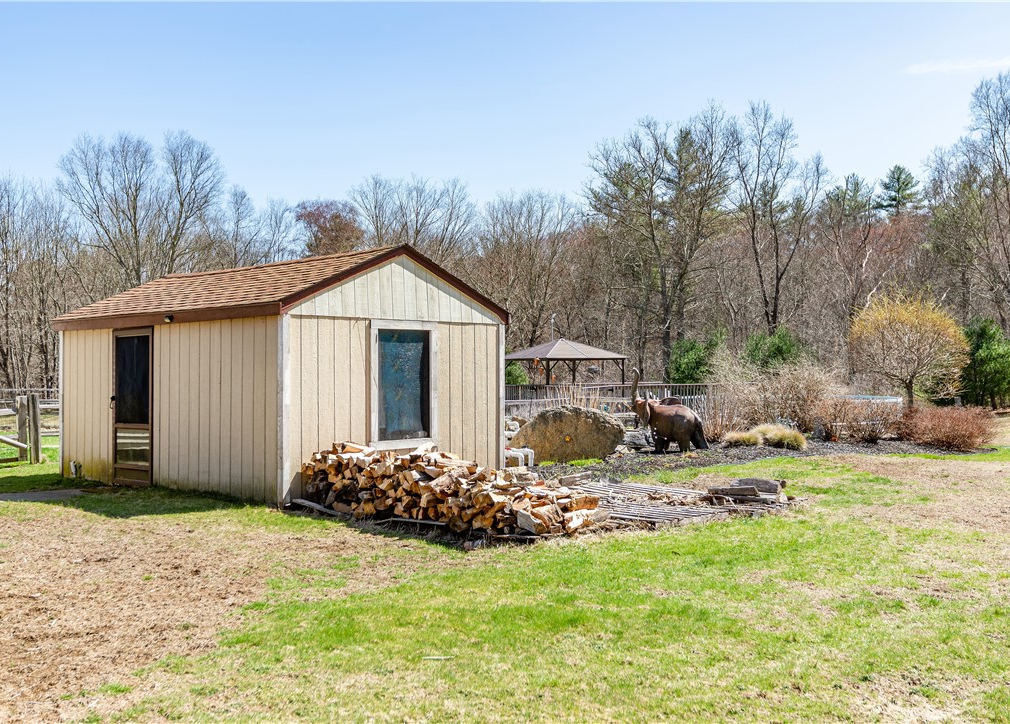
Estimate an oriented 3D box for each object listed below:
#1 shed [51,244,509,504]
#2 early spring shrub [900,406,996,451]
[{"bbox_3d":[-2.963,0.104,13.345,5.166,2.759,3.303,-1,-1,43],"label":"shed"},{"bbox_3d":[7.477,1.068,17.800,1.600,0.760,1.350,-1,-1,23],"label":"early spring shrub"}]

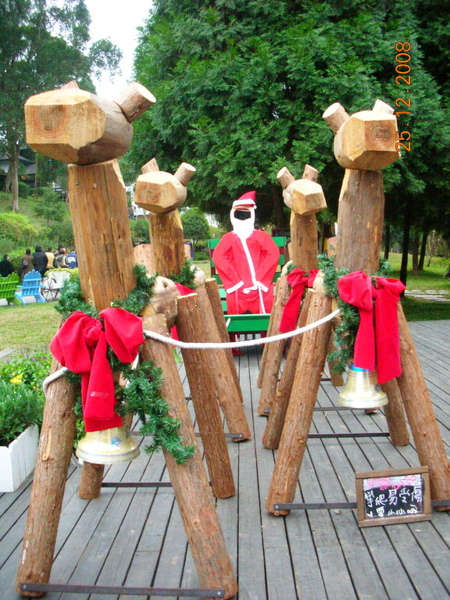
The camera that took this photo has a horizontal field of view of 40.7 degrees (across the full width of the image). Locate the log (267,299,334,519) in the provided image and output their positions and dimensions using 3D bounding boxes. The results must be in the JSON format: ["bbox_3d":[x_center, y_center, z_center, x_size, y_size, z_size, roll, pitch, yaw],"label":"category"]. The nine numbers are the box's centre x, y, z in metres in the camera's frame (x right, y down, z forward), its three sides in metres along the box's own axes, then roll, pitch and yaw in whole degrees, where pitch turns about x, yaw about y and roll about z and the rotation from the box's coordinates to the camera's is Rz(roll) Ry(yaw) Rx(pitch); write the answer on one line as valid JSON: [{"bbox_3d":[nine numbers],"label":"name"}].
[{"bbox_3d":[0.410,0.548,3.242,0.142,1.177,0.142,11,2,-1],"label":"log"}]

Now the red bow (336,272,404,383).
[{"bbox_3d":[0.751,0.146,3.110,0.338,0.574,0.150,0,5,0],"label":"red bow"}]

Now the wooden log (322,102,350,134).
[{"bbox_3d":[0.590,-0.947,3.183,0.135,0.118,0.118,41,4,-25],"label":"wooden log"}]

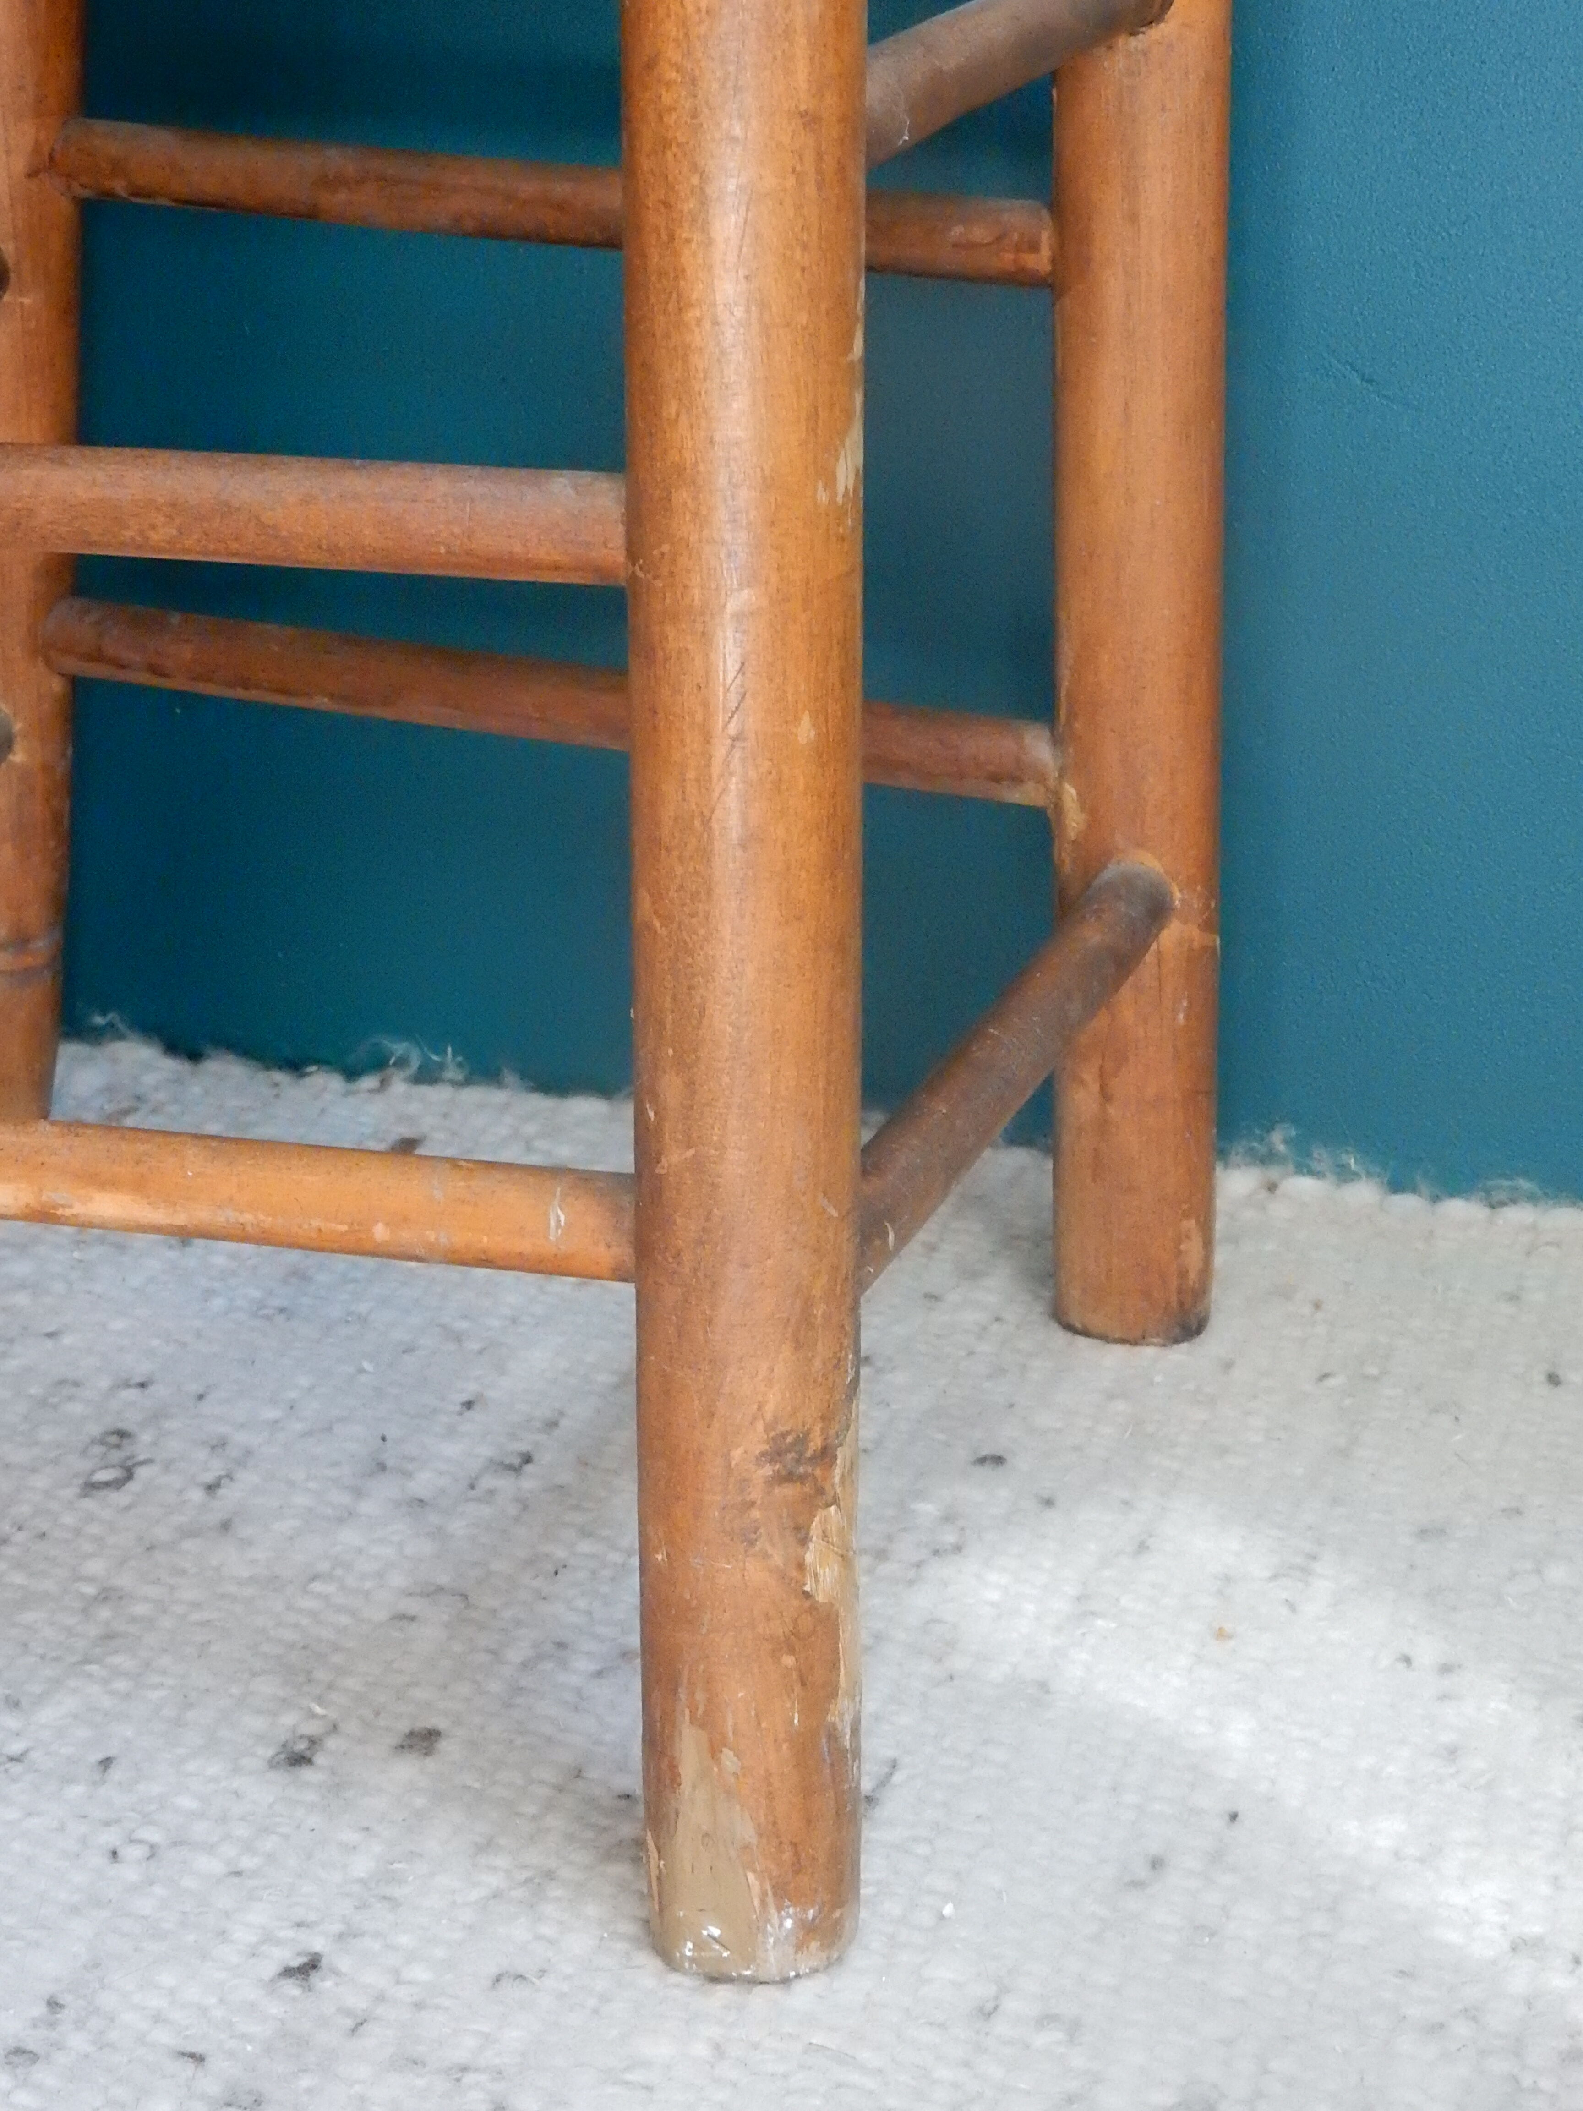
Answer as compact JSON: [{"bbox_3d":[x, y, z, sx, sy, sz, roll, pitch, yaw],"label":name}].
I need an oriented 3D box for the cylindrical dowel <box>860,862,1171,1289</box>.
[{"bbox_3d":[0.041,0.009,0.970,0.021,0.021,0.295,5,19,17],"label":"cylindrical dowel"}]

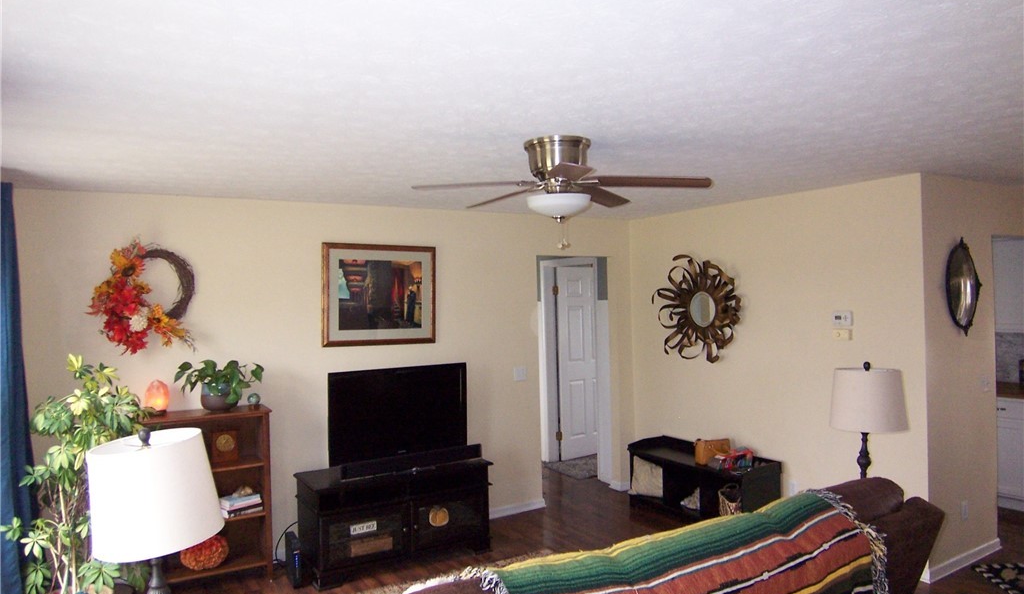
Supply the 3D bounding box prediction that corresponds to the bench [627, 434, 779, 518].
[{"bbox_3d":[1.475,1.469,5.332,0.420,0.510,1.190,-2,0,-33],"label":"bench"}]

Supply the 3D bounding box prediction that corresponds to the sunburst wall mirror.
[{"bbox_3d":[1.504,0.098,5.556,0.110,0.860,0.860,-2,0,-33],"label":"sunburst wall mirror"}]

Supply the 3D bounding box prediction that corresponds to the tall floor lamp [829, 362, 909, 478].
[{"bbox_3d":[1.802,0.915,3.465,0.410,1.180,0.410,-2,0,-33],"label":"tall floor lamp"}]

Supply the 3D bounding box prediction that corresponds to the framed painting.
[{"bbox_3d":[-0.936,-0.011,4.911,0.860,0.720,0.035,-2,0,-33],"label":"framed painting"}]

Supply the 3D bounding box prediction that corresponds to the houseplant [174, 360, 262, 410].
[{"bbox_3d":[-1.787,0.541,4.157,0.510,0.320,0.420,-2,0,-33],"label":"houseplant"}]

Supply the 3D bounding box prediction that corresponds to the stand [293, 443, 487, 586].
[{"bbox_3d":[-0.788,1.483,4.676,1.220,0.605,0.510,-2,0,-30],"label":"stand"}]

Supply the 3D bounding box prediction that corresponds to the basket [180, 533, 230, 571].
[{"bbox_3d":[-1.862,1.552,4.109,0.290,0.230,0.260,-2,0,-33],"label":"basket"}]

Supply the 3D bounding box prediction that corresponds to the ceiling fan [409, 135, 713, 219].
[{"bbox_3d":[0.202,-0.509,2.956,1.240,0.330,1.270,-1,0,33],"label":"ceiling fan"}]

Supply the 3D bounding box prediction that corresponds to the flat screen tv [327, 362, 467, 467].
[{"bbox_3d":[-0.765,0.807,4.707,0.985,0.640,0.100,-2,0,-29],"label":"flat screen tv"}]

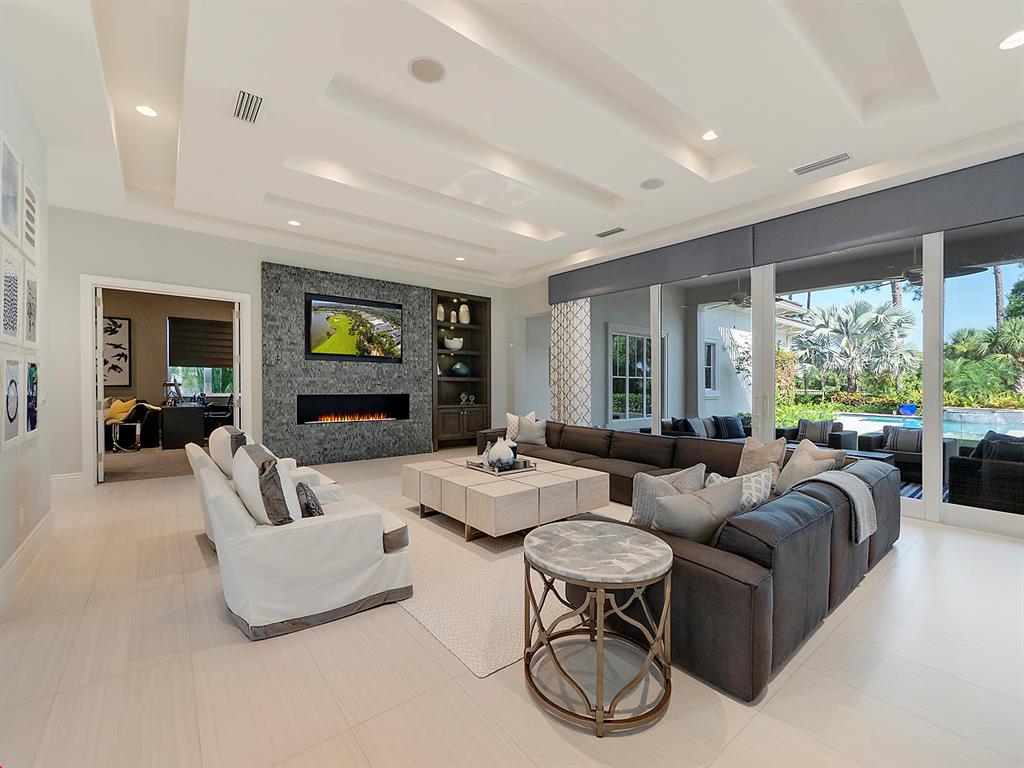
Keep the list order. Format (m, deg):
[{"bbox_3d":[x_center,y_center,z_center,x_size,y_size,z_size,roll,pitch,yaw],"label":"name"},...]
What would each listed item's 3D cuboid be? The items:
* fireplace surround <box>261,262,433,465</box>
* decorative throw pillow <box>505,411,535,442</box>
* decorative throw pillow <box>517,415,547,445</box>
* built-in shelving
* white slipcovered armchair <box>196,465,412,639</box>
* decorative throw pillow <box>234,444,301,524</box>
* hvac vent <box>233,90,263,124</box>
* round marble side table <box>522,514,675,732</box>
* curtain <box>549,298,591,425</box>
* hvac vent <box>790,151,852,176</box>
[{"bbox_3d":[-2.599,-0.246,6.923,2.740,3.050,0.160,0,1,-39],"label":"fireplace surround"},{"bbox_3d":[0.126,0.681,6.671,0.470,0.470,0.150,0,-12,-6],"label":"decorative throw pillow"},{"bbox_3d":[0.296,0.705,6.346,0.470,0.450,0.150,1,-14,35],"label":"decorative throw pillow"},{"bbox_3d":[-1.092,-0.240,8.297,1.330,3.040,0.420,0,1,-39],"label":"built-in shelving"},{"bbox_3d":[-1.270,0.901,2.583,1.050,0.840,0.820,0,1,-39],"label":"white slipcovered armchair"},{"bbox_3d":[-1.467,0.631,2.485,0.230,0.520,0.520,-19,12,-37],"label":"decorative throw pillow"},{"bbox_3d":[-1.951,-2.032,3.062,0.155,0.030,0.410,0,1,-39],"label":"hvac vent"},{"bbox_3d":[0.386,1.036,1.899,0.650,0.606,0.650,0,0,0],"label":"round marble side table"},{"bbox_3d":[1.010,-0.131,7.727,0.150,2.860,1.000,0,1,-39],"label":"curtain"},{"bbox_3d":[2.829,-2.003,3.797,0.170,0.030,0.430,0,1,-39],"label":"hvac vent"}]

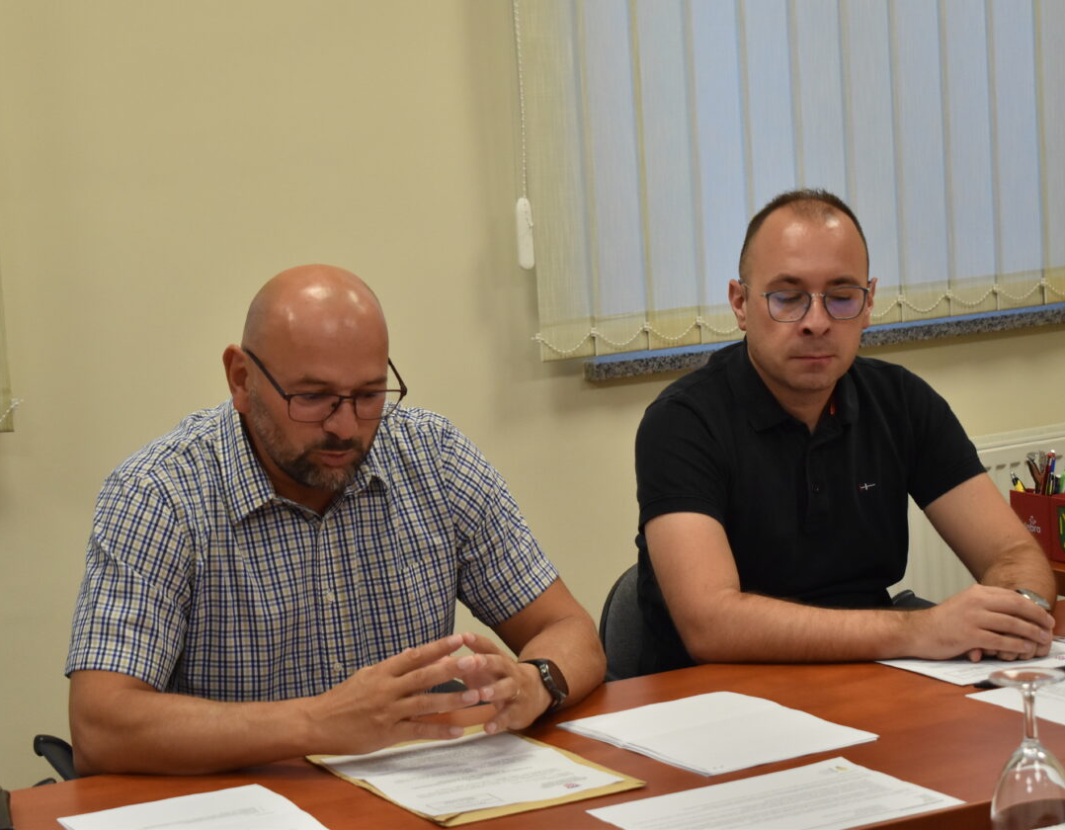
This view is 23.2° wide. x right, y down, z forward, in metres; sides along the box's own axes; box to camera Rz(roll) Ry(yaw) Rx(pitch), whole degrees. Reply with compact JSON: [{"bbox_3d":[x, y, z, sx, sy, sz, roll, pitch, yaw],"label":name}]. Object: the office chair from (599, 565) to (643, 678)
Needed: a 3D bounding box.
[{"bbox_3d":[0.400,0.571,3.552,0.590,0.830,0.590,-6,7,-23],"label":"office chair"}]

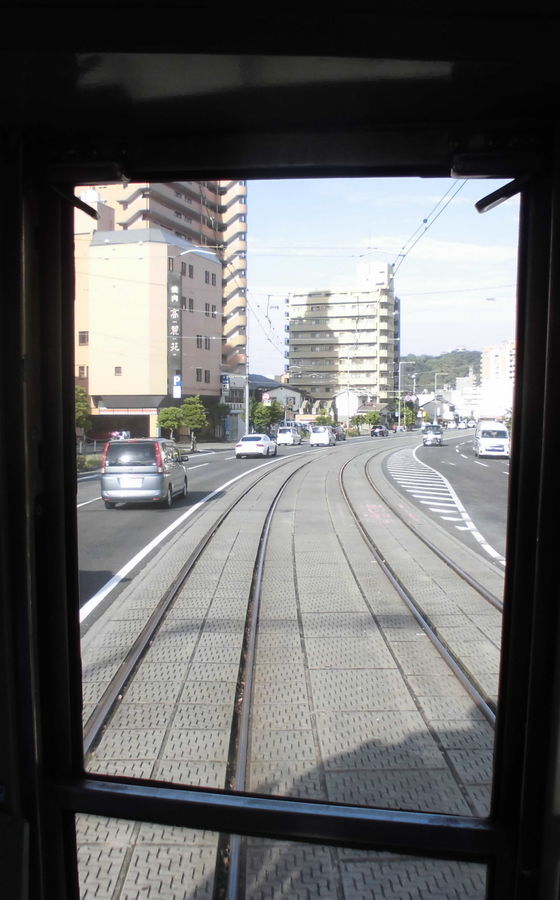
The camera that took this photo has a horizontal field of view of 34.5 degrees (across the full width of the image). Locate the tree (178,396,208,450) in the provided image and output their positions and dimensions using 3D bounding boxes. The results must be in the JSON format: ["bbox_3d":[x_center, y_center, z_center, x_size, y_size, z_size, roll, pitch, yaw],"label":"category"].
[{"bbox_3d":[-5.994,-1.865,62.929,2.000,3.950,2.000,1,2,10],"label":"tree"}]

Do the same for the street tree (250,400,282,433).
[{"bbox_3d":[-1.144,-2.583,79.928,2.900,4.000,2.900,1,2,12],"label":"street tree"}]

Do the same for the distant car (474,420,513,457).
[{"bbox_3d":[12.753,-0.668,54.560,1.870,2.200,4.950,0,2,8],"label":"distant car"}]

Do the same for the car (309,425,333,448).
[{"bbox_3d":[3.753,-1.207,77.269,1.700,1.740,4.300,1,2,14],"label":"car"}]

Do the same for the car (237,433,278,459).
[{"bbox_3d":[-1.378,-0.217,54.675,1.840,1.410,4.680,0,2,8],"label":"car"}]

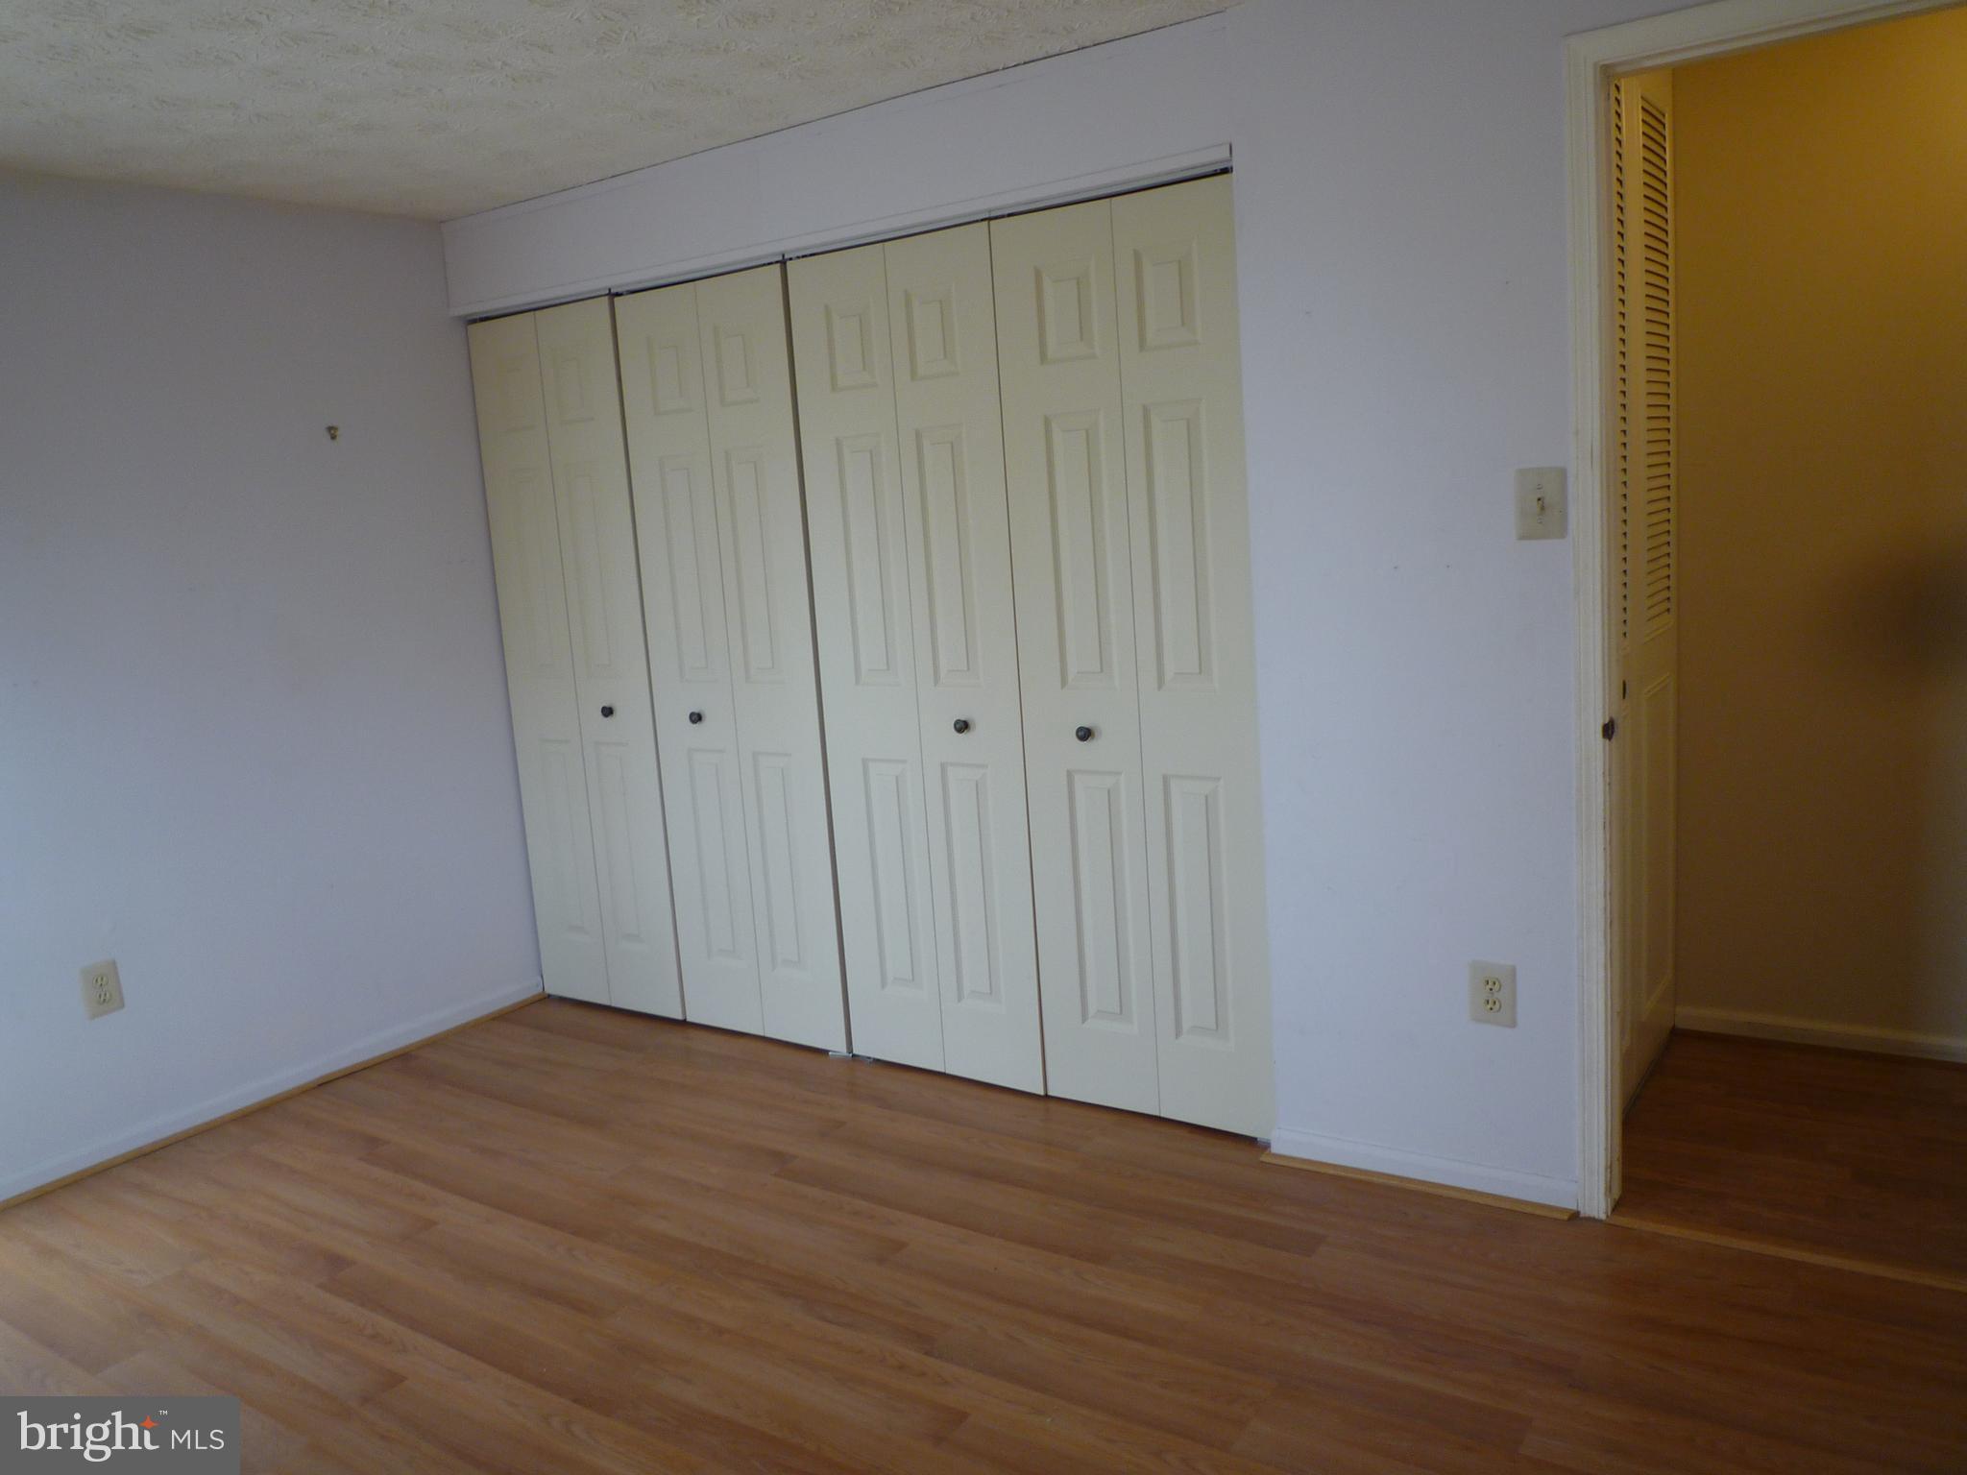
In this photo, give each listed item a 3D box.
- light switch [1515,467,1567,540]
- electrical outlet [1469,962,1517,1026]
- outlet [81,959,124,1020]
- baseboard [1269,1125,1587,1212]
[{"bbox_3d":[0.992,-0.414,2.526,0.083,0.125,0.015,2,10,33],"label":"light switch"},{"bbox_3d":[0.973,0.493,2.716,0.083,0.122,0.010,2,10,33],"label":"electrical outlet"},{"bbox_3d":[-2.022,0.580,3.266,0.010,0.122,0.078,2,10,33],"label":"outlet"},{"bbox_3d":[0.866,0.864,2.852,0.615,0.056,0.015,2,10,33],"label":"baseboard"}]

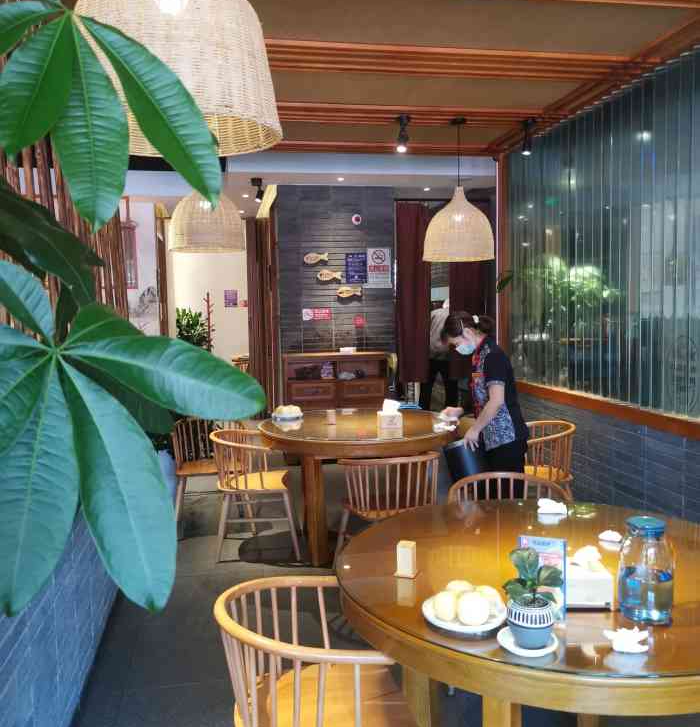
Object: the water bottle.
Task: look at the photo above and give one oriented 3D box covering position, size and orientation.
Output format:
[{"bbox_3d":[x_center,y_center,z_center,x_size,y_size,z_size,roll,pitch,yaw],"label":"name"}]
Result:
[{"bbox_3d":[0.658,0.452,1.607,0.113,0.214,0.113,-2,5,-10],"label":"water bottle"}]

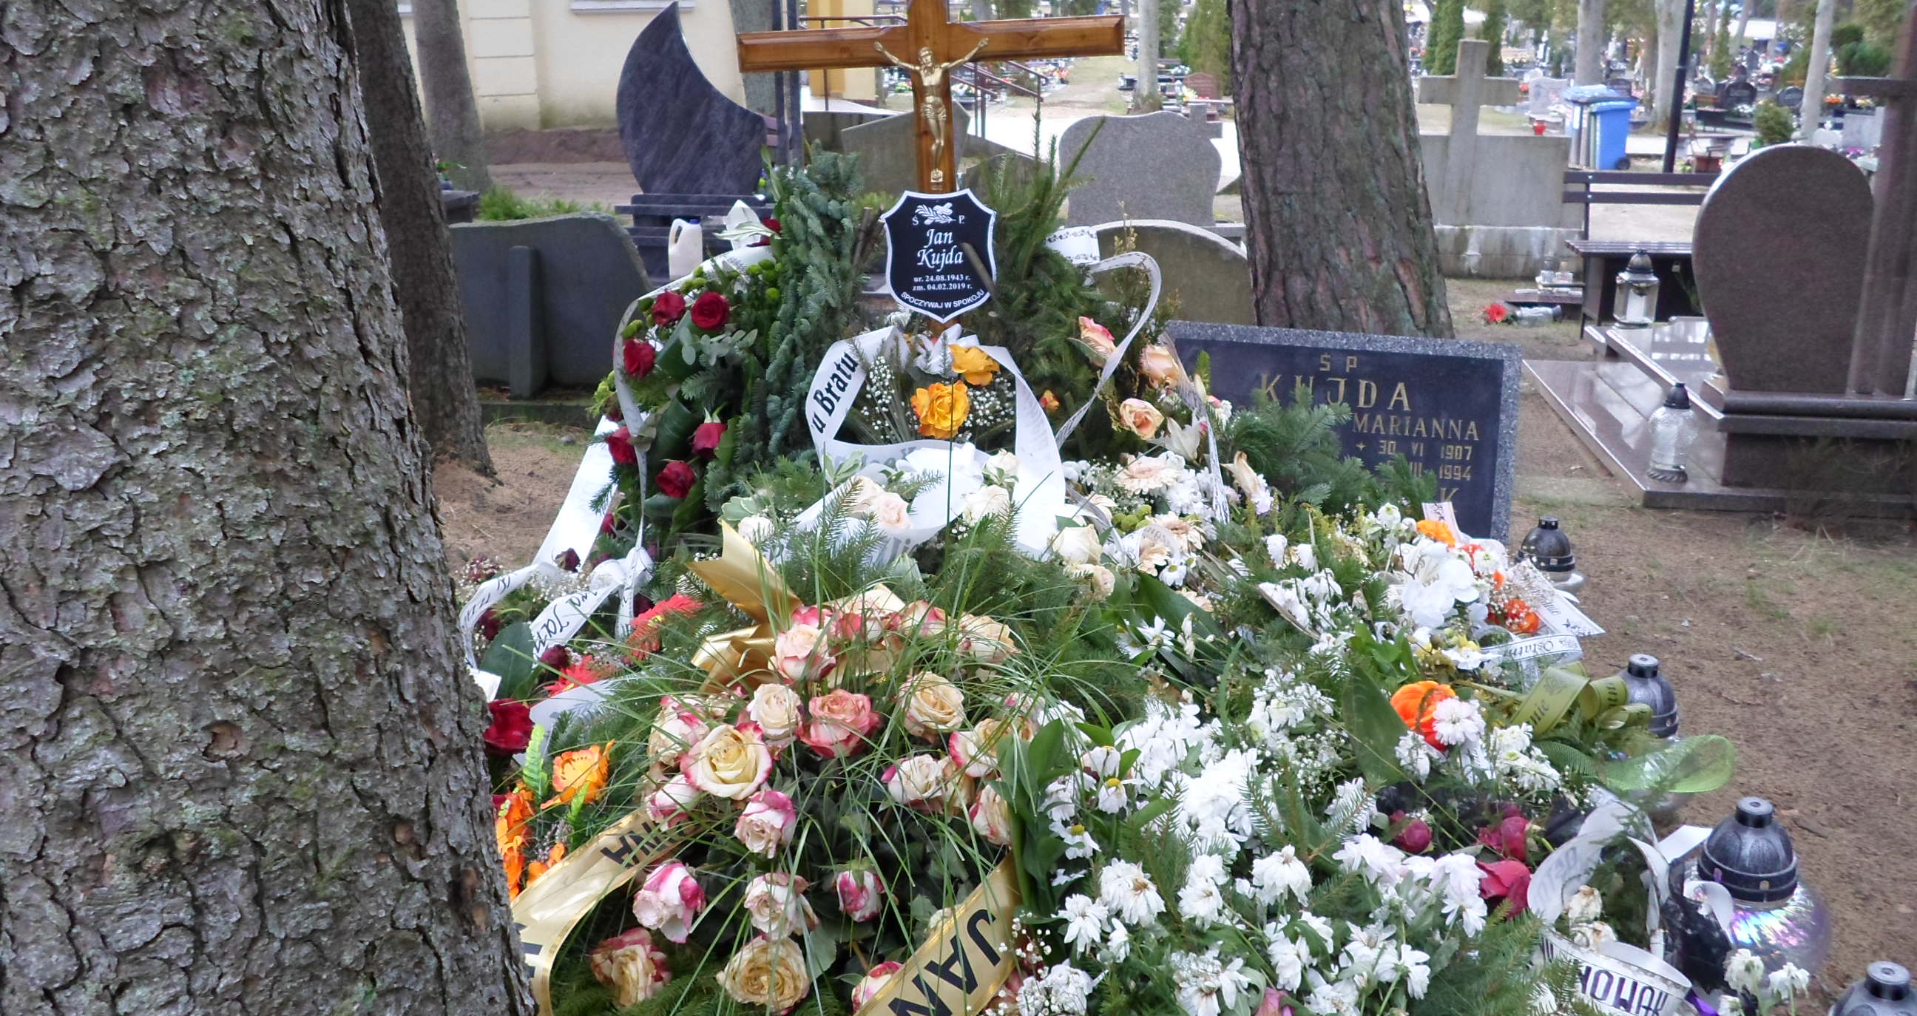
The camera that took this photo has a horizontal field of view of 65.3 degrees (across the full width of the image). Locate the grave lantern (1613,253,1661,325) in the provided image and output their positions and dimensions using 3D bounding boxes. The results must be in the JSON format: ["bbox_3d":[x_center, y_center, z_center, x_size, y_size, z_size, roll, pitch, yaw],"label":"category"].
[{"bbox_3d":[2.813,-0.907,6.200,0.180,0.305,0.180,0,18,0],"label":"grave lantern"}]

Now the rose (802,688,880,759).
[{"bbox_3d":[-0.110,0.202,1.400,0.070,0.058,0.070,-4,36,-5],"label":"rose"}]

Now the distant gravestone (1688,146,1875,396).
[{"bbox_3d":[2.514,-0.736,4.619,0.508,0.747,0.090,2,17,10],"label":"distant gravestone"}]

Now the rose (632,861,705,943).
[{"bbox_3d":[-0.258,0.350,1.330,0.065,0.065,0.064,-33,-10,35],"label":"rose"}]

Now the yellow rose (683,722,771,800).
[{"bbox_3d":[-0.207,0.228,1.340,0.079,0.055,0.076,-1,57,-3],"label":"yellow rose"}]

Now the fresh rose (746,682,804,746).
[{"bbox_3d":[-0.177,0.199,1.440,0.057,0.056,0.060,-4,53,-10],"label":"fresh rose"}]

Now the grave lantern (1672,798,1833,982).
[{"bbox_3d":[1.067,0.537,2.049,0.215,0.300,0.215,-1,19,0],"label":"grave lantern"}]

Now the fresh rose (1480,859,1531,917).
[{"bbox_3d":[0.622,0.432,1.700,0.062,0.065,0.060,2,-24,7],"label":"fresh rose"}]

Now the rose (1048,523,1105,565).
[{"bbox_3d":[0.169,0.052,2.150,0.074,0.062,0.070,4,30,1],"label":"rose"}]

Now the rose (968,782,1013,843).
[{"bbox_3d":[0.033,0.287,1.410,0.052,0.060,0.055,-6,-17,-14],"label":"rose"}]

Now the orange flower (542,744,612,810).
[{"bbox_3d":[-0.388,0.273,1.520,0.068,0.050,0.066,4,54,13],"label":"orange flower"}]

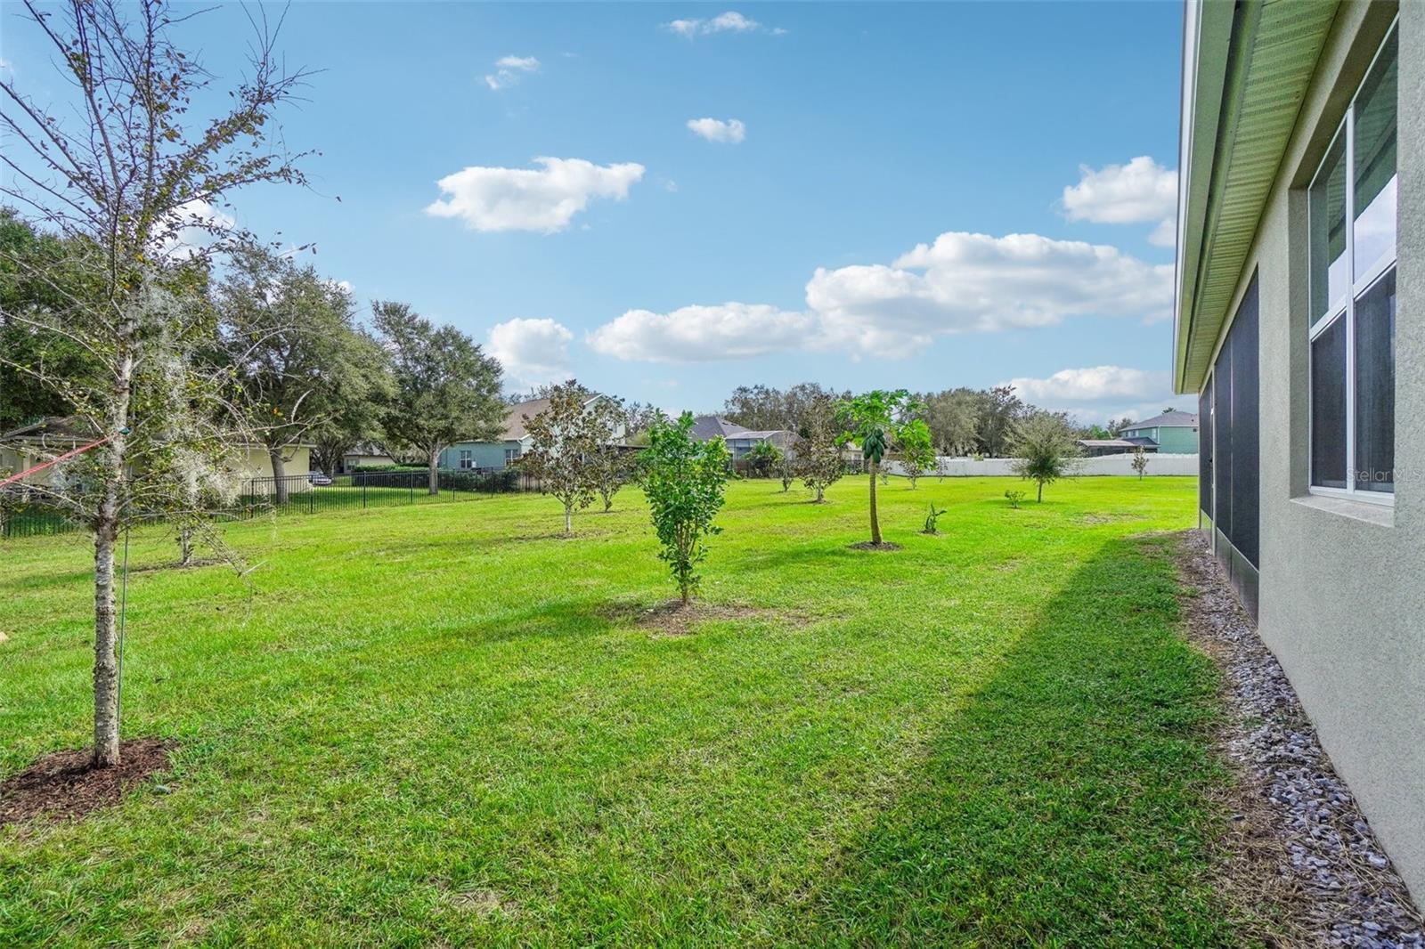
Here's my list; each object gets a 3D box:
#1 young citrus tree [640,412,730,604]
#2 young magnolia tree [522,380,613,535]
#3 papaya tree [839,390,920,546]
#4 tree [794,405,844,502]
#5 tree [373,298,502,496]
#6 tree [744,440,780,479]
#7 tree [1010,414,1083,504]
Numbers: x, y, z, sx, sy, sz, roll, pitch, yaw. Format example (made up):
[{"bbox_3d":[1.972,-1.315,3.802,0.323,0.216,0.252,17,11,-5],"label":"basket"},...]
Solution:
[{"bbox_3d":[-0.246,0.305,5.470,0.831,1.759,0.790,0,0,0],"label":"young citrus tree"},{"bbox_3d":[-2.962,-0.357,12.100,1.861,3.096,1.768,0,0,0],"label":"young magnolia tree"},{"bbox_3d":[2.918,-0.123,10.100,1.459,2.632,1.386,0,0,0],"label":"papaya tree"},{"bbox_3d":[3.783,-0.744,20.900,1.725,3.448,1.725,0,0,0],"label":"tree"},{"bbox_3d":[-12.973,-3.648,28.000,6.250,9.186,6.250,0,0,0],"label":"tree"},{"bbox_3d":[3.292,-1.024,39.000,2.414,2.632,2.414,0,0,0],"label":"tree"},{"bbox_3d":[11.686,-0.585,20.800,2.575,3.120,2.575,0,0,0],"label":"tree"}]

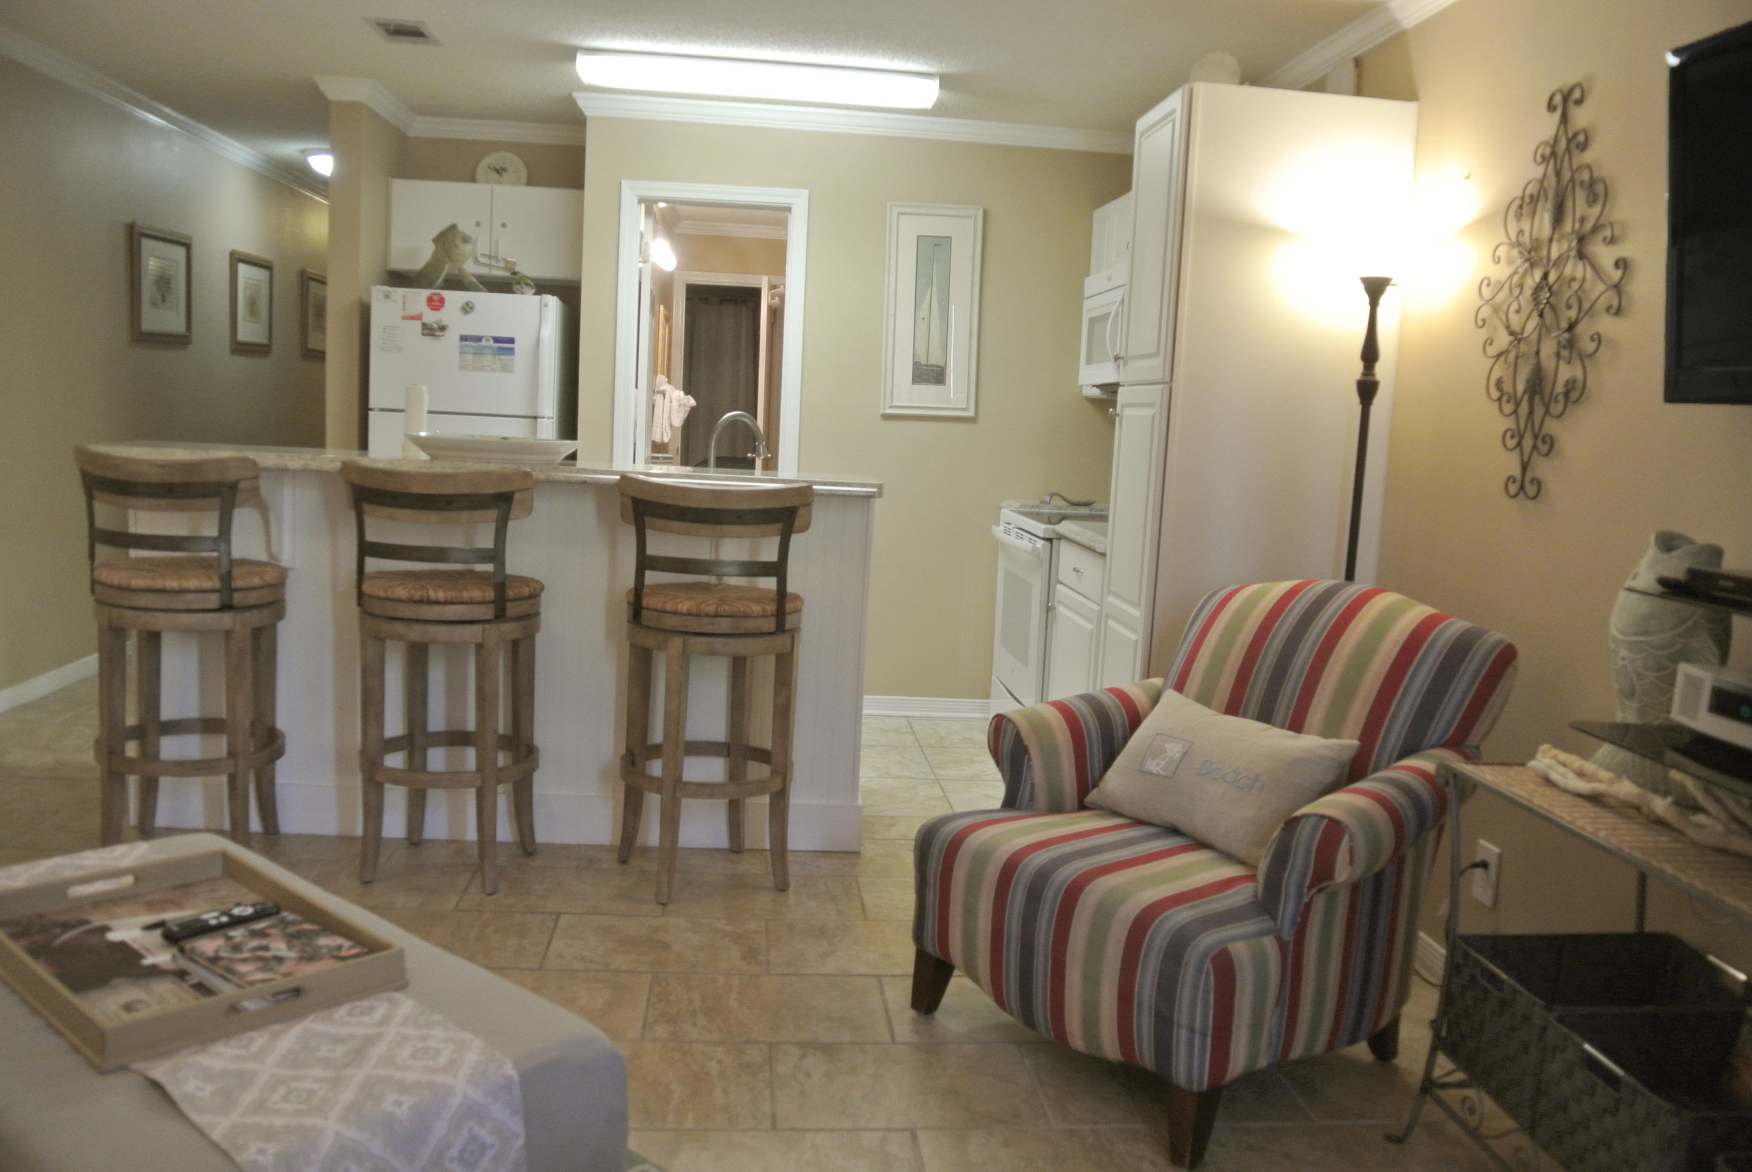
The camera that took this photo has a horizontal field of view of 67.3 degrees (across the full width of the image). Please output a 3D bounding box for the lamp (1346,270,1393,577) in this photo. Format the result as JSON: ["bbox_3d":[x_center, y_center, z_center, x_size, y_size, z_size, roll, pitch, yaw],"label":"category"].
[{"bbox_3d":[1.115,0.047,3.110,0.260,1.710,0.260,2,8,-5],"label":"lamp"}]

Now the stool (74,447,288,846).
[{"bbox_3d":[-1.801,0.184,3.433,0.475,1.075,0.510,4,7,7],"label":"stool"}]

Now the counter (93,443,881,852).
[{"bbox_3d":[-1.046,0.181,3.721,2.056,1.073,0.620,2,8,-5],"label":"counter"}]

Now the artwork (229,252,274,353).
[{"bbox_3d":[-3.205,-1.439,6.756,0.030,0.515,0.556,2,8,-5],"label":"artwork"}]

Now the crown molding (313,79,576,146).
[{"bbox_3d":[-1.663,-1.902,5.265,0.970,0.095,0.750,2,8,-5],"label":"crown molding"}]

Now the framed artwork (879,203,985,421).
[{"bbox_3d":[0.228,-1.094,5.257,0.383,0.845,0.035,2,8,-5],"label":"framed artwork"}]

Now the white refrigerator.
[{"bbox_3d":[-1.610,-0.351,5.380,0.714,1.635,0.730,2,8,-5],"label":"white refrigerator"}]

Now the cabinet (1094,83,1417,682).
[{"bbox_3d":[1.000,-0.226,3.611,0.615,2.120,0.500,2,8,-5],"label":"cabinet"}]

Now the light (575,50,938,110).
[{"bbox_3d":[-0.403,-1.765,4.610,1.240,0.075,0.250,2,7,-4],"label":"light"}]

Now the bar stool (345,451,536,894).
[{"bbox_3d":[-1.091,0.221,3.374,0.460,1.080,0.480,4,8,9],"label":"bar stool"}]

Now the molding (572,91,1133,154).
[{"bbox_3d":[-0.028,-1.818,5.176,2.310,0.085,0.065,2,7,-4],"label":"molding"}]

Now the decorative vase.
[{"bbox_3d":[1.298,0.129,2.161,0.190,0.430,0.190,-1,9,-30],"label":"decorative vase"}]

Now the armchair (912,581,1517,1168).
[{"bbox_3d":[0.670,0.476,2.711,0.910,0.915,0.840,-3,10,-39],"label":"armchair"}]

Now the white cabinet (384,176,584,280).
[{"bbox_3d":[-1.599,-1.491,5.585,0.830,0.370,0.310,2,7,-4],"label":"white cabinet"}]

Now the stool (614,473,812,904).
[{"bbox_3d":[-0.430,0.251,3.432,0.475,1.075,0.510,3,7,1],"label":"stool"}]

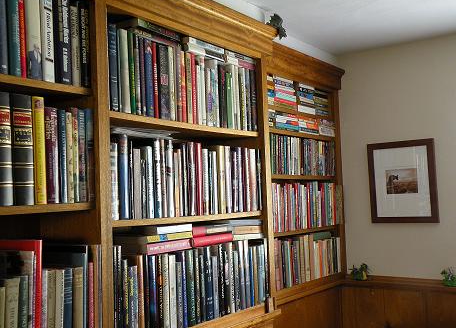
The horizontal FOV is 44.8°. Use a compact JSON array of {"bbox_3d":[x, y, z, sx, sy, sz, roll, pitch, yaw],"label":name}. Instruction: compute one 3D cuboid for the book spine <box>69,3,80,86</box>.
[{"bbox_3d":[-0.470,-0.315,1.539,0.145,0.220,0.025,-5,-4,37],"label":"book spine"}]

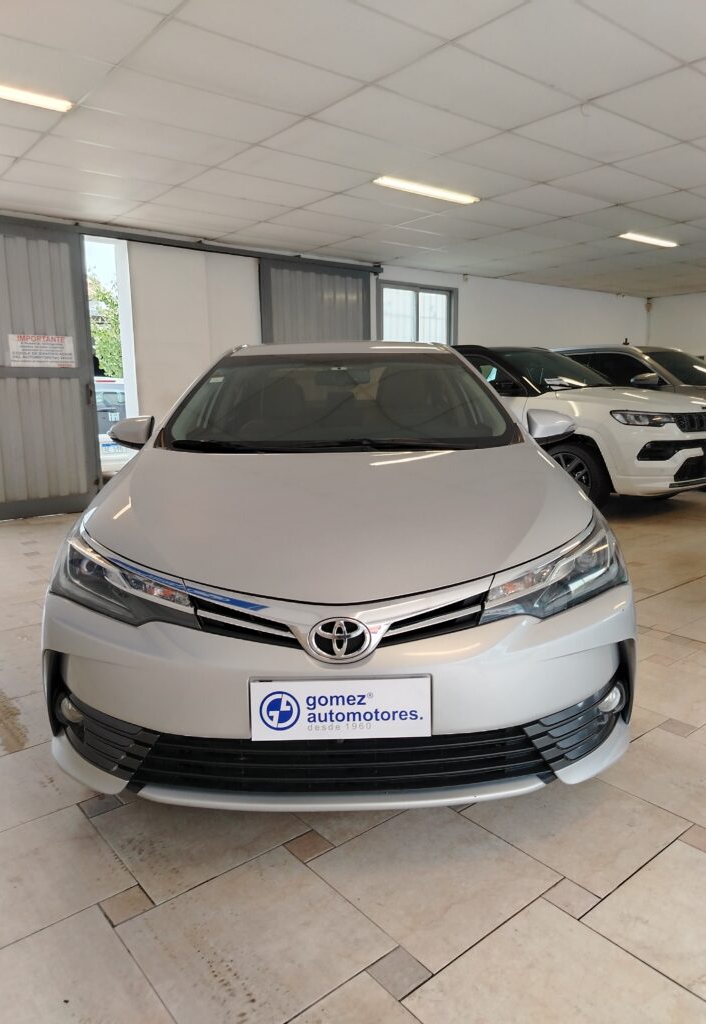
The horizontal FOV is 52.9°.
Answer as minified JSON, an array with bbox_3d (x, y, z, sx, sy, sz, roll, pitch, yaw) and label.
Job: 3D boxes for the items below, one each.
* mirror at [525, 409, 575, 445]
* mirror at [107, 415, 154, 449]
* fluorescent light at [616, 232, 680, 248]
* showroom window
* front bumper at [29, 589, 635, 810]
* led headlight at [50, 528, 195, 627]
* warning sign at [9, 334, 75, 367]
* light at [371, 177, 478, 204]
[{"bbox_3d":[0.858,-0.367,3.085,0.210,0.160,0.140,-1,10,0],"label":"mirror"},{"bbox_3d":[-0.966,-0.345,3.082,0.210,0.160,0.140,-1,10,0],"label":"mirror"},{"bbox_3d":[3.568,-3.247,8.505,1.220,0.060,0.120,-9,12,-39],"label":"fluorescent light"},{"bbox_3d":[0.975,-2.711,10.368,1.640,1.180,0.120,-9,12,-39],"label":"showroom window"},{"bbox_3d":[-0.033,0.426,1.851,1.750,0.450,0.570,-1,10,0],"label":"front bumper"},{"bbox_3d":[-0.641,0.189,1.946,0.500,0.190,0.460,-1,10,0],"label":"led headlight"},{"bbox_3d":[-3.019,-1.560,6.922,0.600,0.300,0.010,-9,12,-39],"label":"warning sign"},{"bbox_3d":[0.680,-2.794,6.164,1.220,0.060,0.120,-9,12,-39],"label":"light"}]

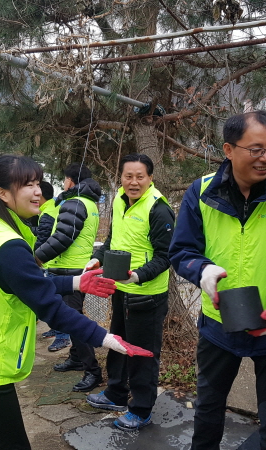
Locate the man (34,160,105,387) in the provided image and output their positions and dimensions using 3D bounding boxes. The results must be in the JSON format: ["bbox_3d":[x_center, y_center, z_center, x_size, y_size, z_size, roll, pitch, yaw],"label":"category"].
[{"bbox_3d":[-0.490,0.368,3.419,0.520,1.660,0.480,1,5,14],"label":"man"}]

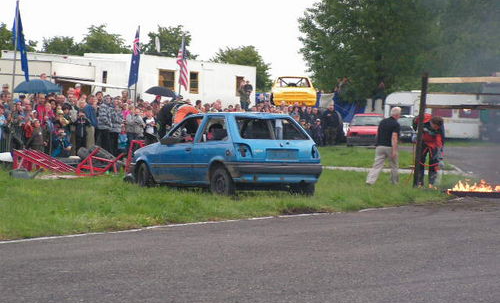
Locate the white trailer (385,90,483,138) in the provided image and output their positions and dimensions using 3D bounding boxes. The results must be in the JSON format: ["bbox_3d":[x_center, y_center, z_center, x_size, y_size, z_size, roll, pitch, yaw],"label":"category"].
[{"bbox_3d":[8.869,-1.687,91.000,4.800,2.400,2.100,-1,2,-38],"label":"white trailer"}]

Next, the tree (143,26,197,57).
[{"bbox_3d":[-5.059,-4.588,118.000,4.500,6.900,4.500,0,1,0],"label":"tree"}]

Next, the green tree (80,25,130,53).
[{"bbox_3d":[-9.144,-4.588,118.000,4.500,6.900,4.500,0,1,0],"label":"green tree"}]

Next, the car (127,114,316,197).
[{"bbox_3d":[-0.490,0.038,30.678,1.620,1.360,3.720,-1,1,-31],"label":"car"}]

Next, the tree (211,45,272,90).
[{"bbox_3d":[-0.543,-4.026,120.000,4.400,5.800,4.400,0,1,0],"label":"tree"}]

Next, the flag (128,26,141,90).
[{"bbox_3d":[-3.937,-3.204,64.000,0.500,2.100,0.250,0,1,0],"label":"flag"}]

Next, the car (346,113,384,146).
[{"bbox_3d":[4.825,-0.852,75.500,1.630,1.360,3.800,0,1,8],"label":"car"}]

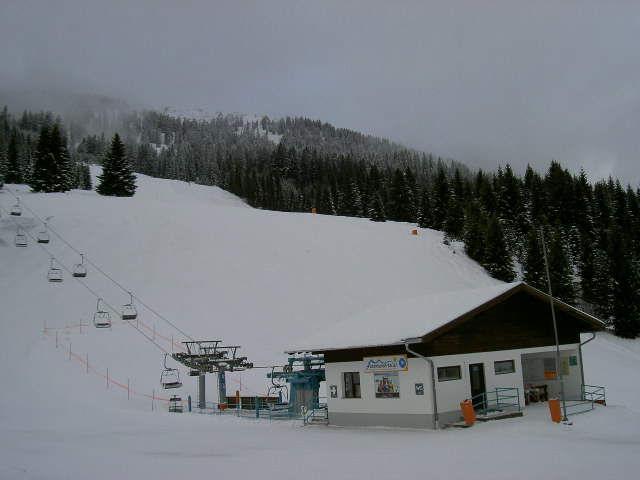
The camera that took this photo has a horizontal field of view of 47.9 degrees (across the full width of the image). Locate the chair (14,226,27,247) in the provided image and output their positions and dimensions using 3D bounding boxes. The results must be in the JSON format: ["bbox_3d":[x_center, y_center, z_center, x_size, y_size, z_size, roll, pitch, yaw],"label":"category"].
[{"bbox_3d":[-36.550,-0.427,88.000,1.400,2.550,0.900,3,-11,-36],"label":"chair"}]

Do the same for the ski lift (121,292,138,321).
[{"bbox_3d":[-18.454,6.455,70.000,1.400,2.650,0.850,3,-12,-38],"label":"ski lift"}]

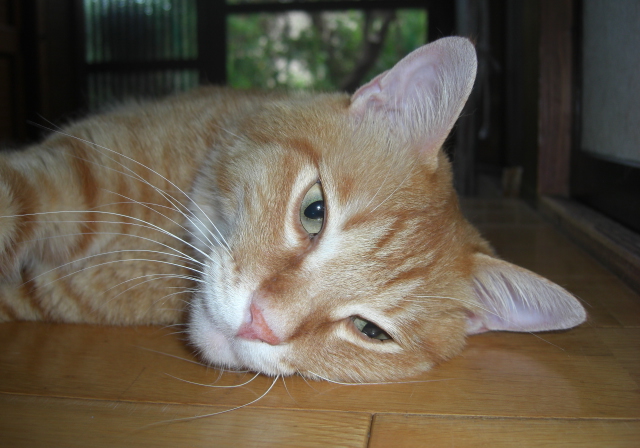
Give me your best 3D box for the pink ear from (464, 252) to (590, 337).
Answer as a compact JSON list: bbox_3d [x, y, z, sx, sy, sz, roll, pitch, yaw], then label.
[{"bbox_3d":[0.083,0.029,0.287,0.050,0.034,0.020,7,14,27],"label":"pink ear"}]

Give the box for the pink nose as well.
[{"bbox_3d":[-0.023,0.036,0.254,0.012,0.017,0.010,-29,4,3],"label":"pink nose"}]

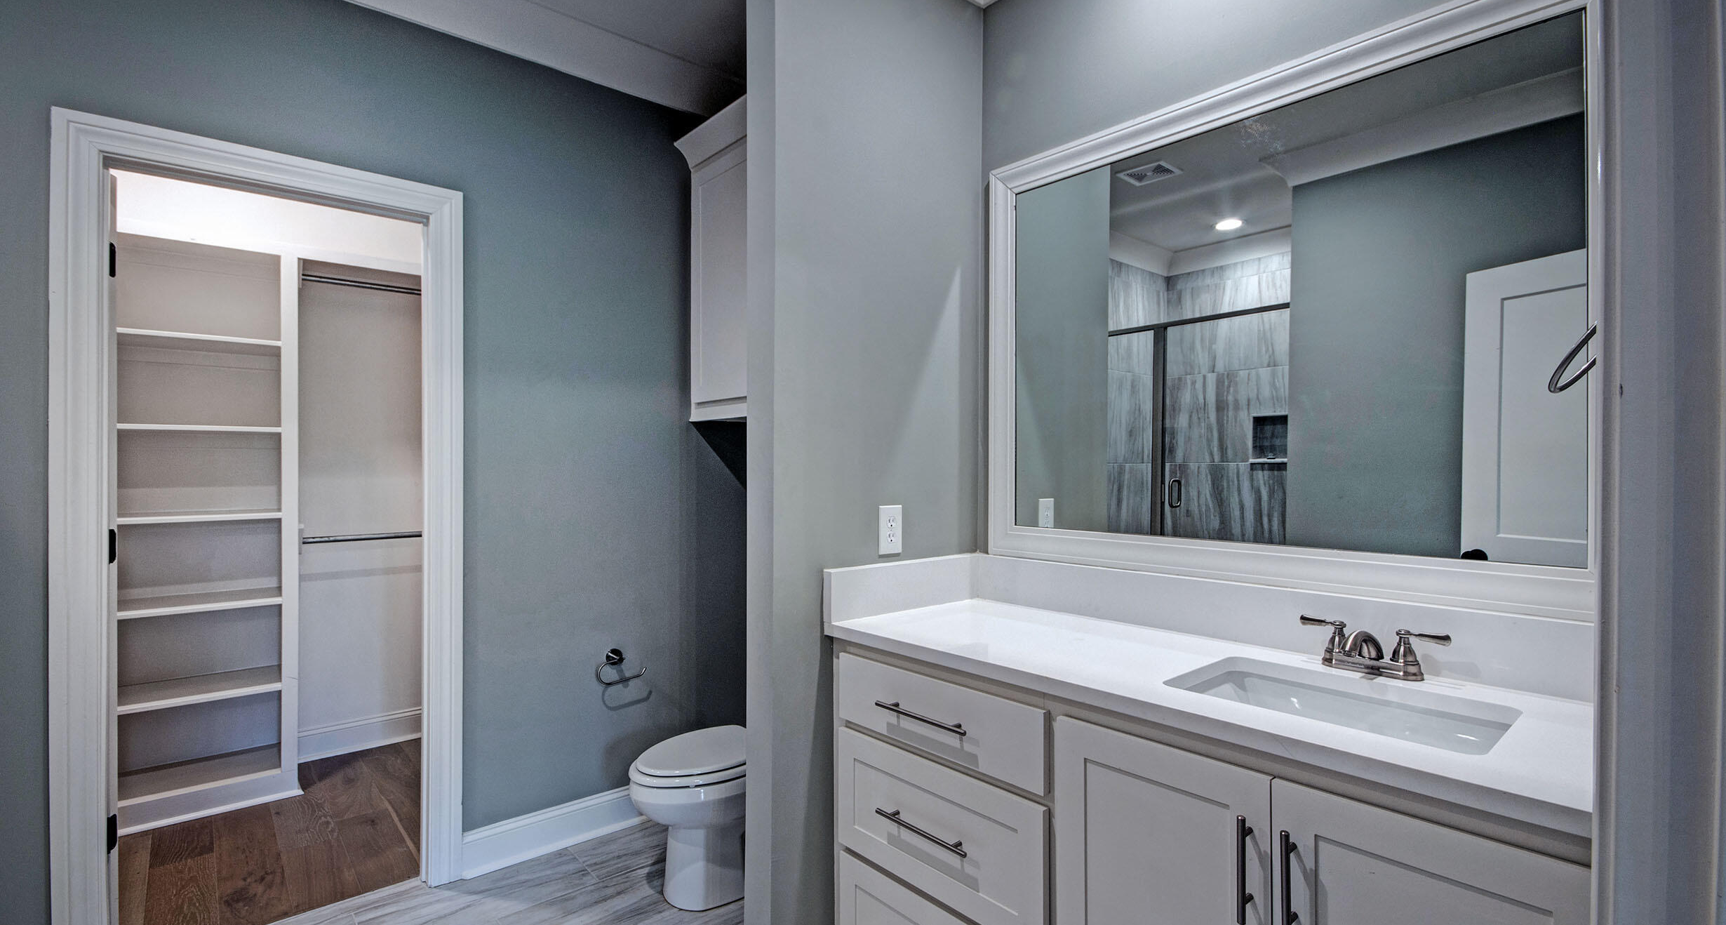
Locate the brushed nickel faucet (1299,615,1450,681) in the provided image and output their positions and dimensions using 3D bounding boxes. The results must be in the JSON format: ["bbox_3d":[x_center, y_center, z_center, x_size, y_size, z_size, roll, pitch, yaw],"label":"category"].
[{"bbox_3d":[0.884,0.338,1.272,0.175,0.090,0.227,0,0,-43],"label":"brushed nickel faucet"}]

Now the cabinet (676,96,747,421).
[{"bbox_3d":[-0.242,-0.690,2.480,0.330,1.065,1.040,0,0,-41],"label":"cabinet"}]

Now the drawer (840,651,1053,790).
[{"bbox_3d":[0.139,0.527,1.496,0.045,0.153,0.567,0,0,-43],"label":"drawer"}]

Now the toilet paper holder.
[{"bbox_3d":[-0.858,0.729,2.559,0.180,0.118,0.080,0,0,-40],"label":"toilet paper holder"}]

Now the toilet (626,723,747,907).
[{"bbox_3d":[-0.393,0.930,2.274,0.740,0.740,0.430,0,0,-41],"label":"toilet"}]

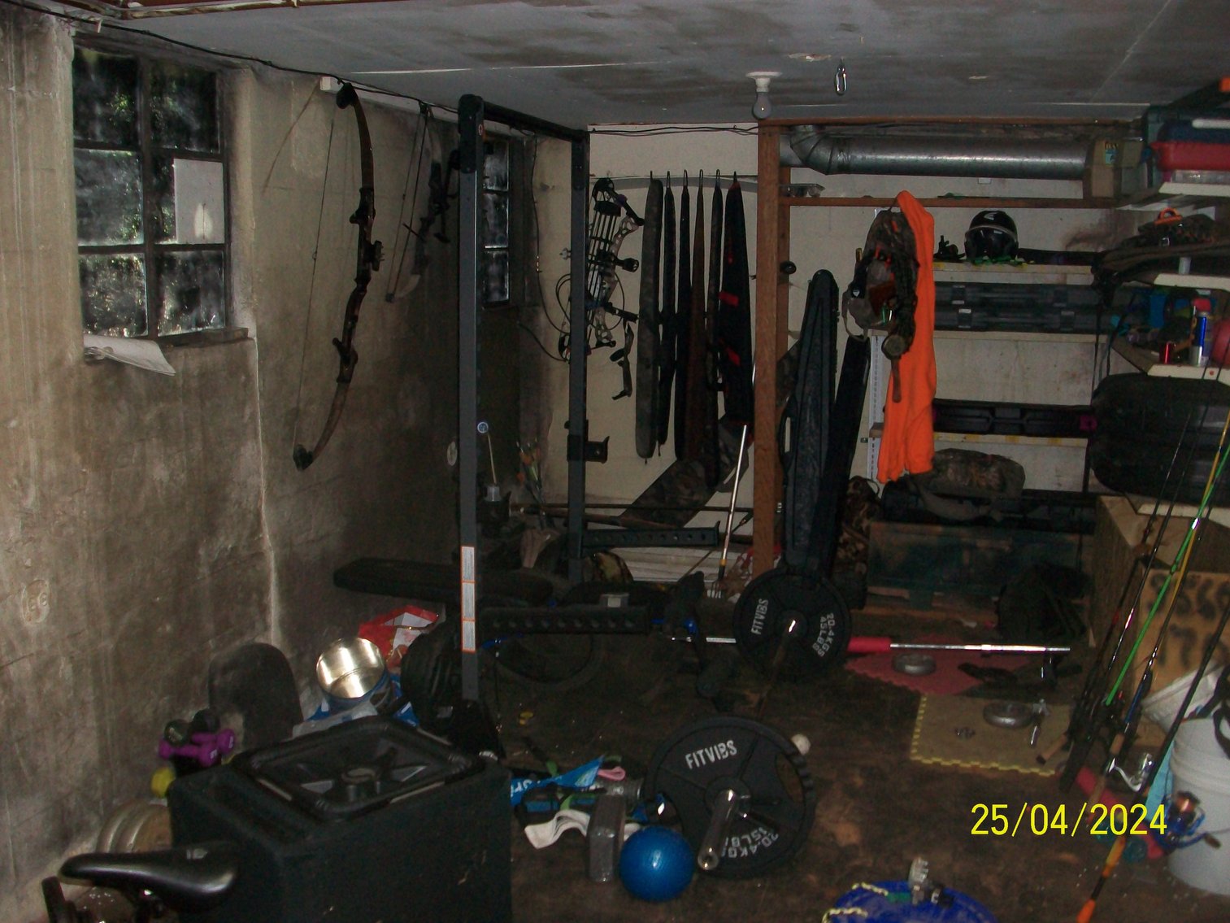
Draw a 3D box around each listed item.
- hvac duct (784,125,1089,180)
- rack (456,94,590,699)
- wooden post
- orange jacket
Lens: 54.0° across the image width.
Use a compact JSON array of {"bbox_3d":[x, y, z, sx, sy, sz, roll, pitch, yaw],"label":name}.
[{"bbox_3d":[1.331,-1.265,4.961,1.300,0.210,0.170,3,11,15],"label":"hvac duct"},{"bbox_3d":[-0.082,-0.118,4.130,0.600,2.105,1.190,3,11,15],"label":"rack"},{"bbox_3d":[0.654,-0.347,5.208,0.090,2.165,0.090,3,11,15],"label":"wooden post"},{"bbox_3d":[1.188,-0.506,4.926,0.260,1.200,0.150,3,11,15],"label":"orange jacket"}]

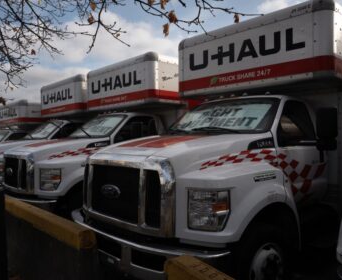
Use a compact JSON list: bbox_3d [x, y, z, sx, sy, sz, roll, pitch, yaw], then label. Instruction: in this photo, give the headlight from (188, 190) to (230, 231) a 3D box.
[{"bbox_3d":[0.304,0.568,2.642,0.210,0.335,0.290,1,-1,-45],"label":"headlight"}]

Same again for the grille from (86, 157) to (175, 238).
[{"bbox_3d":[-0.472,0.492,3.190,0.230,0.630,1.390,1,-1,-45],"label":"grille"}]

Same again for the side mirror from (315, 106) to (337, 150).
[{"bbox_3d":[1.556,-0.115,3.269,0.140,0.450,0.190,1,-1,-45],"label":"side mirror"}]

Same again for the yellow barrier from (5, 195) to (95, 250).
[{"bbox_3d":[-1.467,0.880,3.653,0.137,0.152,2.180,1,-1,-42],"label":"yellow barrier"}]

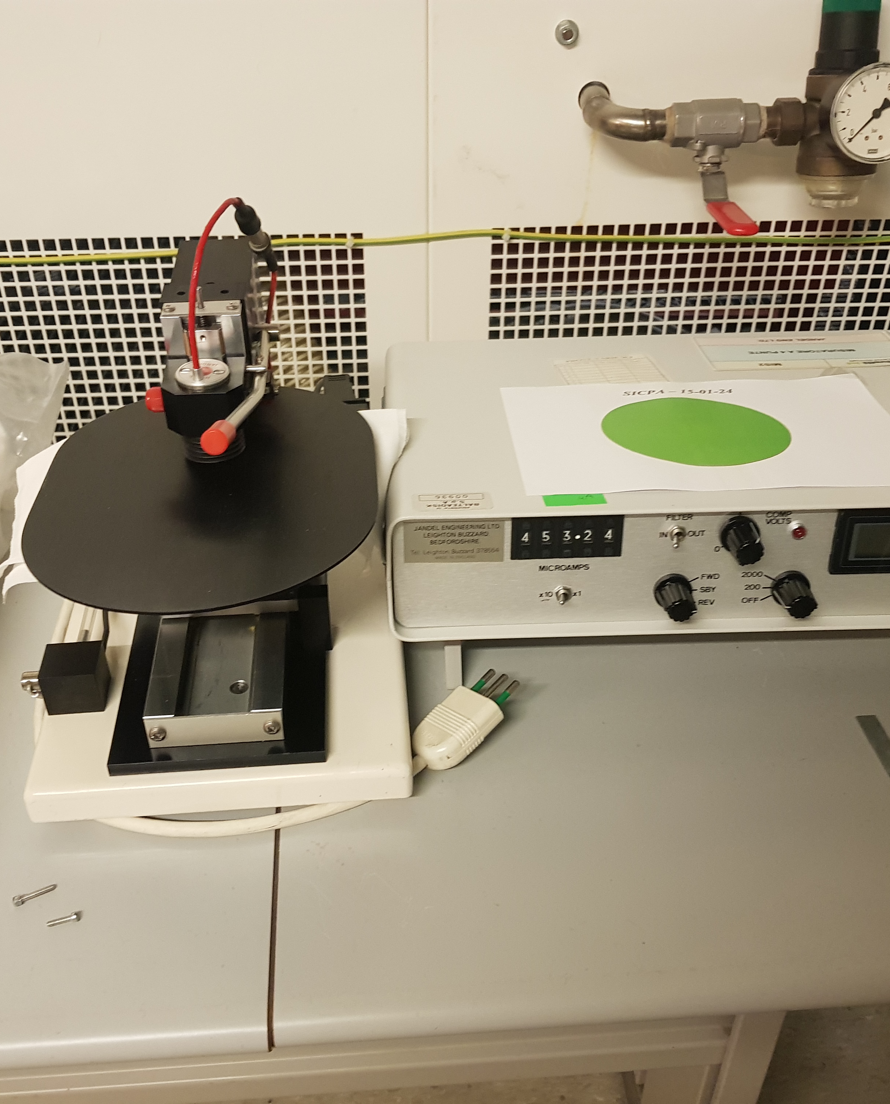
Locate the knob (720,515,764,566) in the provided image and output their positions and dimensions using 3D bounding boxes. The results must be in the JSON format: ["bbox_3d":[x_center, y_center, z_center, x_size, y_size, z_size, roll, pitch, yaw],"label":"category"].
[{"bbox_3d":[0.180,-0.007,0.668,0.023,0.023,0.021,-2,30,-2],"label":"knob"}]

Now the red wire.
[{"bbox_3d":[-0.126,-0.146,0.607,0.033,0.089,0.029,-2,34,-4],"label":"red wire"}]

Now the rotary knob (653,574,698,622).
[{"bbox_3d":[0.143,0.029,0.686,0.023,0.023,0.021,-2,30,-2],"label":"rotary knob"}]

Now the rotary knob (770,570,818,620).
[{"bbox_3d":[0.218,0.027,0.689,0.023,0.023,0.021,-2,30,-2],"label":"rotary knob"}]

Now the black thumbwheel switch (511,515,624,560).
[{"bbox_3d":[0.074,-0.010,0.675,0.070,0.030,0.010,-2,30,-2],"label":"black thumbwheel switch"}]

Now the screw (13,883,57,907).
[{"bbox_3d":[-0.211,0.176,0.570,0.021,0.004,0.004,-16,37,-24],"label":"screw"}]

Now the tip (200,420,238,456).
[{"bbox_3d":[-0.118,-0.062,0.583,0.014,0.014,0.021,4,28,5],"label":"tip"}]

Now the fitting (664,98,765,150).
[{"bbox_3d":[0.197,-0.311,0.803,0.069,0.034,0.034,-2,34,-4],"label":"fitting"}]

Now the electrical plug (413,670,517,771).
[{"bbox_3d":[0.014,0.100,0.655,0.031,0.016,0.074,27,57,27],"label":"electrical plug"}]

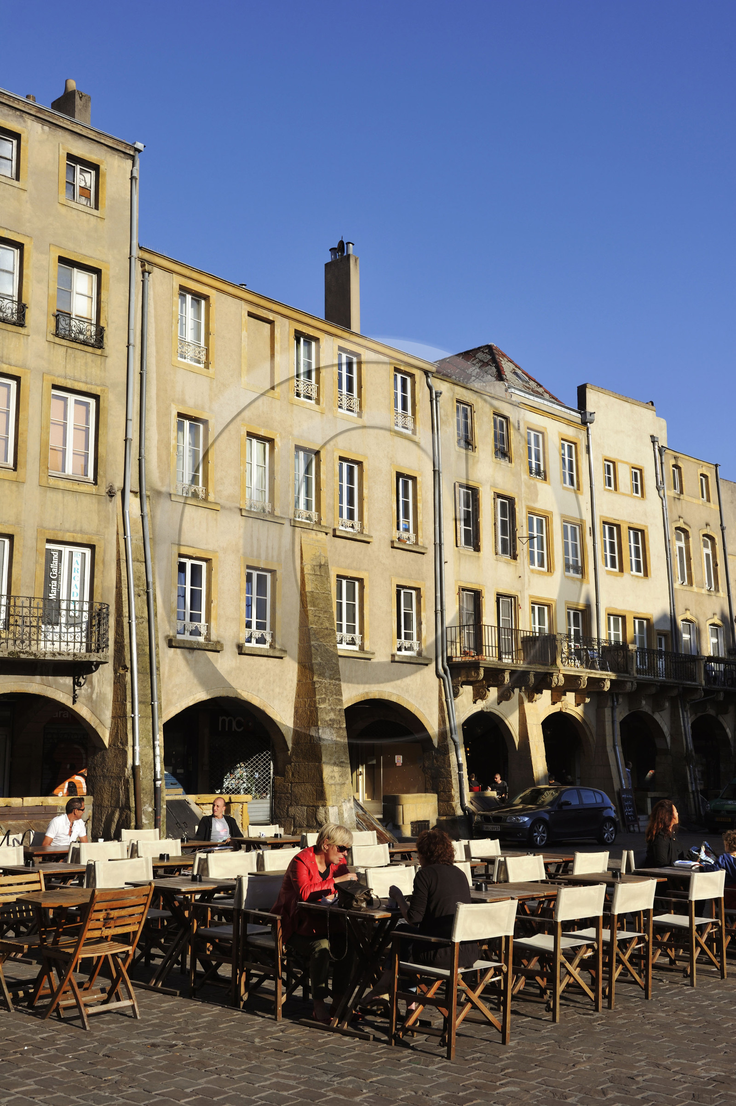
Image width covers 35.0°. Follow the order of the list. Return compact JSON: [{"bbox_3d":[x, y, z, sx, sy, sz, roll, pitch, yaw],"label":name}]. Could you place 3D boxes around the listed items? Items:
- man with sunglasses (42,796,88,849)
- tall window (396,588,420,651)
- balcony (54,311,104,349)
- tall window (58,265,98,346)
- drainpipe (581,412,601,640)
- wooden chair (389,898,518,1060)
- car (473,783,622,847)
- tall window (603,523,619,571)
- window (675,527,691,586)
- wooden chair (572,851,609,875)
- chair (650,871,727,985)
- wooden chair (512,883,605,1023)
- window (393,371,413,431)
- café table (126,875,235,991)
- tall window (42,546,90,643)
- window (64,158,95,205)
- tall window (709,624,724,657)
[{"bbox_3d":[-3.396,3.491,13.534,0.600,1.280,0.800,9,-15,-42],"label":"man with sunglasses"},{"bbox_3d":[1.083,1.827,31.738,0.180,1.718,0.958,-10,-14,42],"label":"tall window"},{"bbox_3d":[-6.164,-4.749,24.983,0.160,0.500,1.220,-11,-15,43],"label":"balcony"},{"bbox_3d":[-6.404,-5.436,25.599,0.180,1.825,1.001,-11,-15,44],"label":"tall window"},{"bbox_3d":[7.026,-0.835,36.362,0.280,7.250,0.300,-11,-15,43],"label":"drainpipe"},{"bbox_3d":[0.522,2.570,7.156,0.550,0.860,0.580,9,-15,-42],"label":"wooden chair"},{"bbox_3d":[4.293,6.219,27.728,4.230,1.420,1.750,10,-15,-44],"label":"car"},{"bbox_3d":[7.749,-0.199,37.406,0.150,1.454,0.749,-11,-15,43],"label":"tall window"},{"bbox_3d":[10.958,0.100,40.780,0.722,1.935,0.150,10,-15,-44],"label":"window"},{"bbox_3d":[2.117,3.539,12.103,0.560,0.870,0.540,9,-14,-41],"label":"wooden chair"},{"bbox_3d":[2.513,2.963,9.316,0.550,0.860,0.580,10,-15,-43],"label":"chair"},{"bbox_3d":[1.306,2.794,8.263,0.560,0.870,0.540,10,-15,-43],"label":"wooden chair"},{"bbox_3d":[0.957,-4.273,32.790,0.150,1.589,0.958,-9,-12,40],"label":"window"},{"bbox_3d":[-1.421,2.995,9.203,0.730,0.750,0.730,-11,-15,43],"label":"café table"},{"bbox_3d":[-6.314,0.927,24.473,0.180,2.114,1.122,-11,-15,44],"label":"tall window"},{"bbox_3d":[-6.346,-8.213,25.832,0.200,1.070,0.830,-11,-15,43],"label":"window"},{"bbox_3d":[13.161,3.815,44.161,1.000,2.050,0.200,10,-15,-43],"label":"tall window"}]

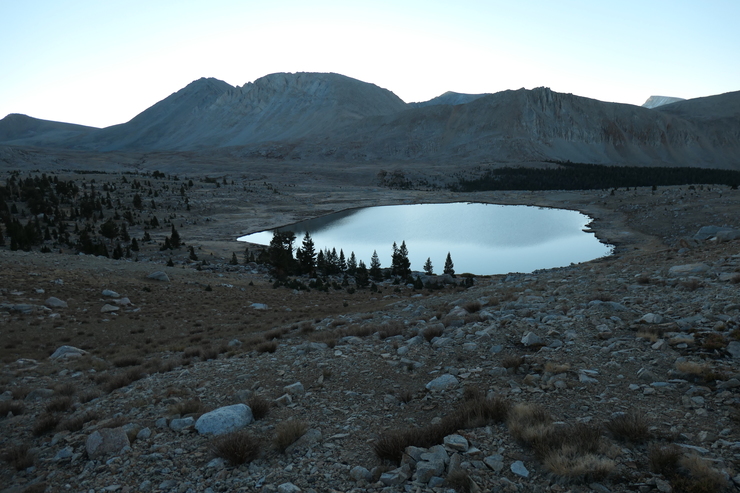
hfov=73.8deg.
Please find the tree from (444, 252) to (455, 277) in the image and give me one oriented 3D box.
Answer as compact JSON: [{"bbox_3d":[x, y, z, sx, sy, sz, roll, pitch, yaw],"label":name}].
[{"bbox_3d":[18.053,4.088,112.000,2.300,5.500,2.300,0,11,0],"label":"tree"}]

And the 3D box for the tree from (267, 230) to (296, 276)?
[{"bbox_3d":[-18.841,1.490,105.000,6.195,9.905,5.429,0,11,0],"label":"tree"}]

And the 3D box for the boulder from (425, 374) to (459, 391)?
[{"bbox_3d":[0.826,1.572,5.700,0.380,0.150,0.270,0,11,0],"label":"boulder"}]

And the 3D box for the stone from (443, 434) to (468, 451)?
[{"bbox_3d":[0.759,1.748,4.376,0.224,0.149,0.173,0,11,0],"label":"stone"}]

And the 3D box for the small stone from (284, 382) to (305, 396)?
[{"bbox_3d":[-1.124,2.129,7.342,0.289,0.199,0.223,0,11,0],"label":"small stone"}]

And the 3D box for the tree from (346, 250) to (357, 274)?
[{"bbox_3d":[-4.164,3.601,111.000,2.200,5.500,2.200,0,11,0],"label":"tree"}]

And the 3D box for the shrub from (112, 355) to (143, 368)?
[{"bbox_3d":[-4.524,2.145,9.200,0.560,0.250,0.470,-5,12,-27],"label":"shrub"}]

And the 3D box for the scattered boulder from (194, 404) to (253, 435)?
[{"bbox_3d":[-1.719,2.029,5.786,0.660,0.304,0.442,0,11,0],"label":"scattered boulder"}]

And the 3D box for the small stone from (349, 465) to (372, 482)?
[{"bbox_3d":[-0.076,1.805,3.922,0.185,0.133,0.153,0,11,0],"label":"small stone"}]

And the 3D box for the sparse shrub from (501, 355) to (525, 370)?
[{"bbox_3d":[1.705,1.388,5.900,0.290,0.180,0.270,3,11,17],"label":"sparse shrub"}]

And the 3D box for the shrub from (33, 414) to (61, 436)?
[{"bbox_3d":[-4.240,2.346,6.464,0.356,0.271,0.312,0,11,0],"label":"shrub"}]

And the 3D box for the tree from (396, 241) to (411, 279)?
[{"bbox_3d":[7.472,2.899,110.000,3.200,8.600,3.000,0,11,0],"label":"tree"}]

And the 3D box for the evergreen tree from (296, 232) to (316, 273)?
[{"bbox_3d":[-13.905,1.314,108.000,4.248,8.855,3.942,0,11,0],"label":"evergreen tree"}]

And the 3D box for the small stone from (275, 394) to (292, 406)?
[{"bbox_3d":[-1.186,2.111,6.762,0.239,0.154,0.185,0,11,0],"label":"small stone"}]

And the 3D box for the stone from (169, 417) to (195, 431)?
[{"bbox_3d":[-1.835,1.723,4.800,0.260,0.125,0.190,-4,11,-22],"label":"stone"}]

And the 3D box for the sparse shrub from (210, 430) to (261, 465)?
[{"bbox_3d":[-1.077,1.610,3.950,0.380,0.230,0.340,0,11,0],"label":"sparse shrub"}]

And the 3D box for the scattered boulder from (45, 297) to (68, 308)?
[{"bbox_3d":[-19.705,3.520,31.000,1.480,0.680,1.100,-7,12,-33],"label":"scattered boulder"}]

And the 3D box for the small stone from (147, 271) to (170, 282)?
[{"bbox_3d":[-23.586,3.345,55.000,2.600,1.250,1.900,0,11,0],"label":"small stone"}]

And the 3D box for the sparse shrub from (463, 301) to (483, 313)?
[{"bbox_3d":[2.494,1.460,12.000,0.480,0.280,0.420,0,11,0],"label":"sparse shrub"}]

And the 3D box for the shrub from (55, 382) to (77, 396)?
[{"bbox_3d":[-5.635,2.646,9.127,0.395,0.223,0.346,0,11,0],"label":"shrub"}]

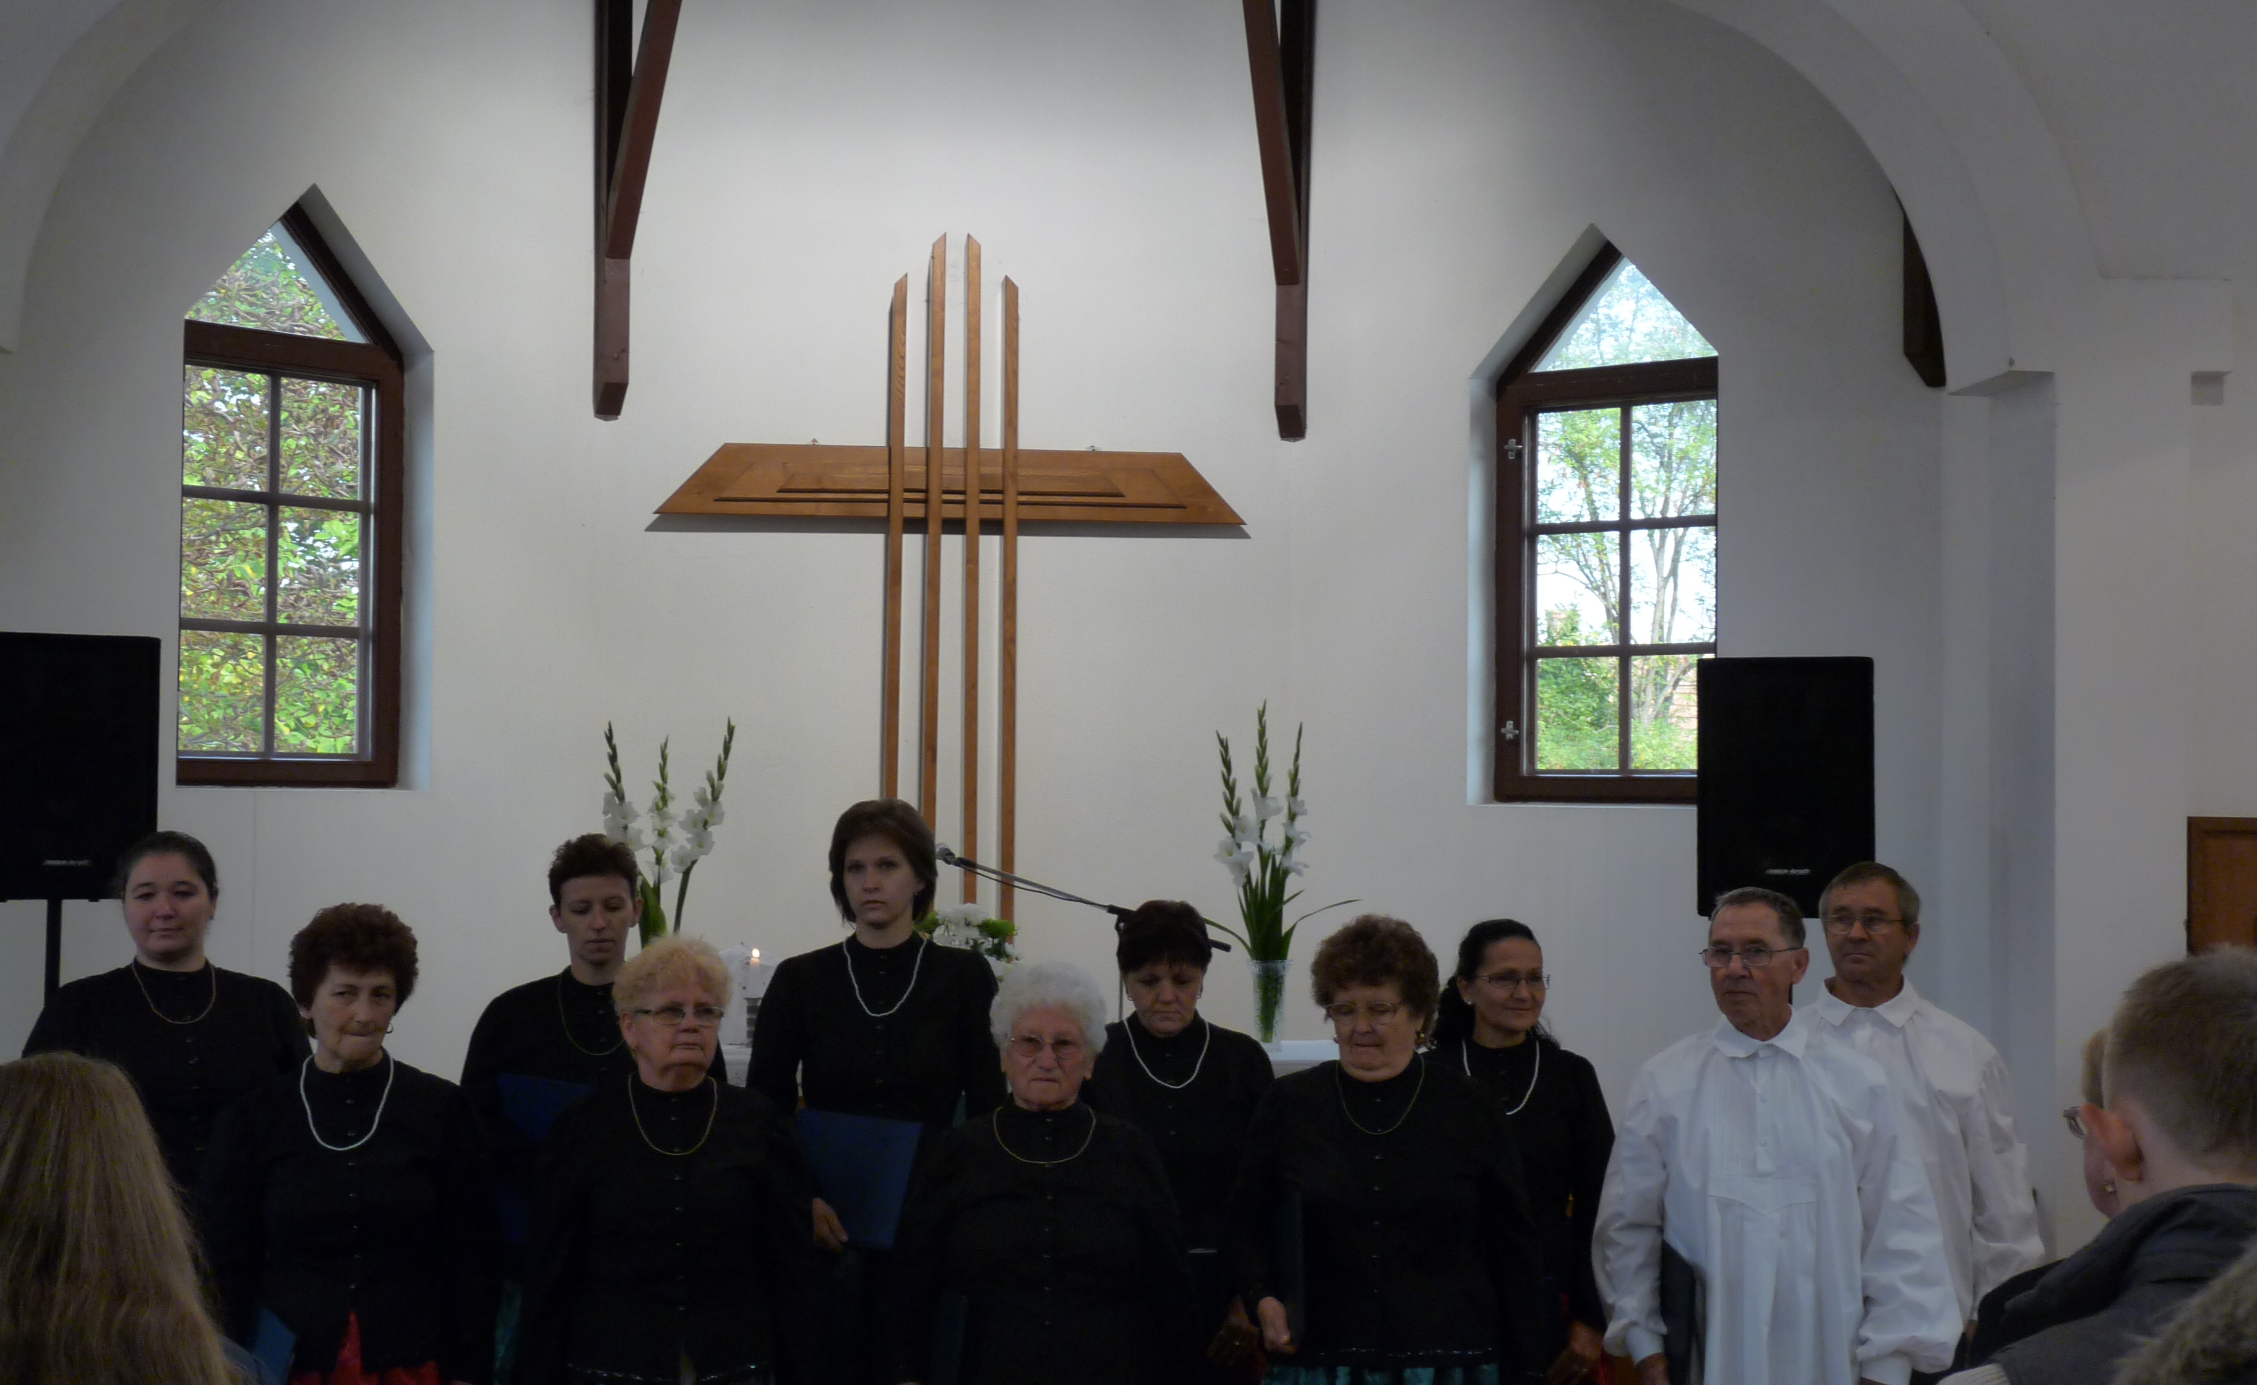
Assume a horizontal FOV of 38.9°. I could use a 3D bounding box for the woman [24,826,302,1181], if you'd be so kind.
[{"bbox_3d":[-1.735,1.096,5.726,0.520,1.700,0.320,1,-2,-20],"label":"woman"}]

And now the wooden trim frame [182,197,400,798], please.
[{"bbox_3d":[-2.312,-0.545,8.626,0.100,1.613,0.794,-1,-2,39],"label":"wooden trim frame"}]

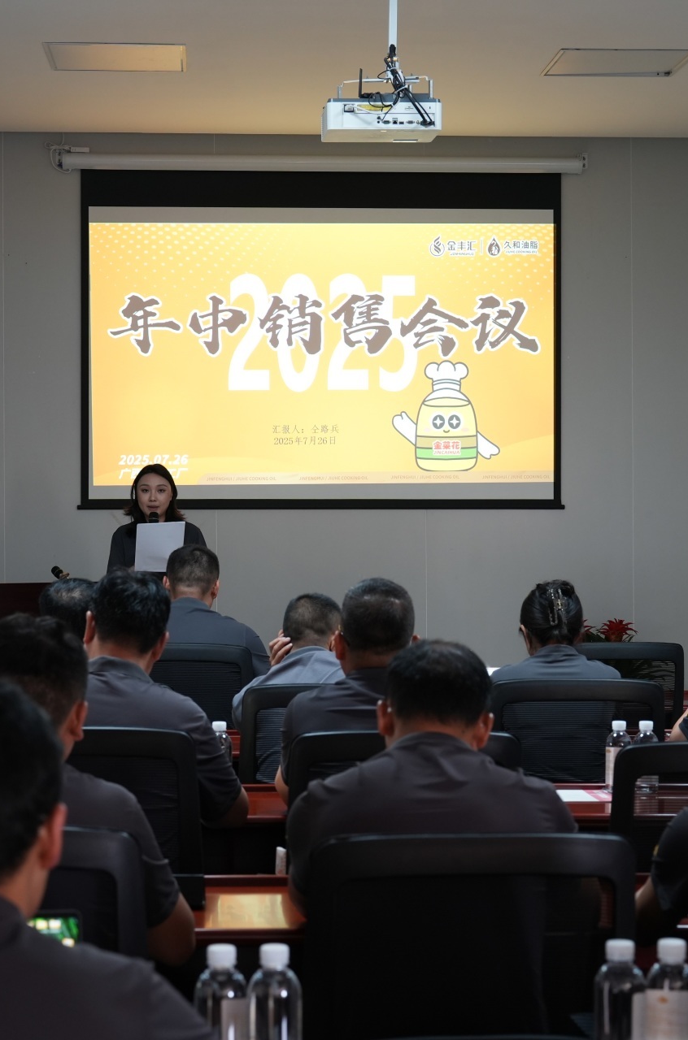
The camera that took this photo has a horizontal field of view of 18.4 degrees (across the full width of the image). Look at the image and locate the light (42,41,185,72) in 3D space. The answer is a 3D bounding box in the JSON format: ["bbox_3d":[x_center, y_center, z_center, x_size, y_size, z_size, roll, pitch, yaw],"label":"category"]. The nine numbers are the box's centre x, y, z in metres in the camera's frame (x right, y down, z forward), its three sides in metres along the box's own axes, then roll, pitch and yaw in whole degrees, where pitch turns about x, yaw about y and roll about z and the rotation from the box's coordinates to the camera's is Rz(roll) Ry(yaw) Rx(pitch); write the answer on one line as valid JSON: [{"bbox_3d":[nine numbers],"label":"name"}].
[{"bbox_3d":[-1.018,-2.084,9.533,0.612,0.040,0.595,0,0,-4],"label":"light"}]

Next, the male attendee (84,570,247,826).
[{"bbox_3d":[-0.455,0.781,4.837,0.520,1.300,0.800,0,0,-4],"label":"male attendee"}]

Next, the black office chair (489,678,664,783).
[{"bbox_3d":[0.613,0.927,5.965,0.580,0.985,0.580,0,1,-2],"label":"black office chair"}]

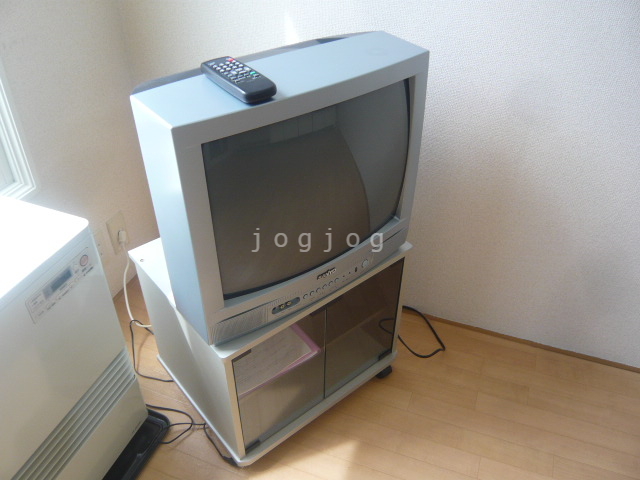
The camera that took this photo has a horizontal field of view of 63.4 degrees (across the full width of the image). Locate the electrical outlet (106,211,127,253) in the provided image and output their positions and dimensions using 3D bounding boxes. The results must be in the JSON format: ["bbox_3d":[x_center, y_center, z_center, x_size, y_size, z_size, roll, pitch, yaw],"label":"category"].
[{"bbox_3d":[-0.614,-0.022,1.571,0.015,0.120,0.070,12,38,16],"label":"electrical outlet"}]

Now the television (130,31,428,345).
[{"bbox_3d":[-0.142,-0.184,1.125,0.544,0.450,0.475,-26,45,-31],"label":"television"}]

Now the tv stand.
[{"bbox_3d":[-0.108,0.201,1.345,0.526,0.429,0.438,-26,45,-31],"label":"tv stand"}]

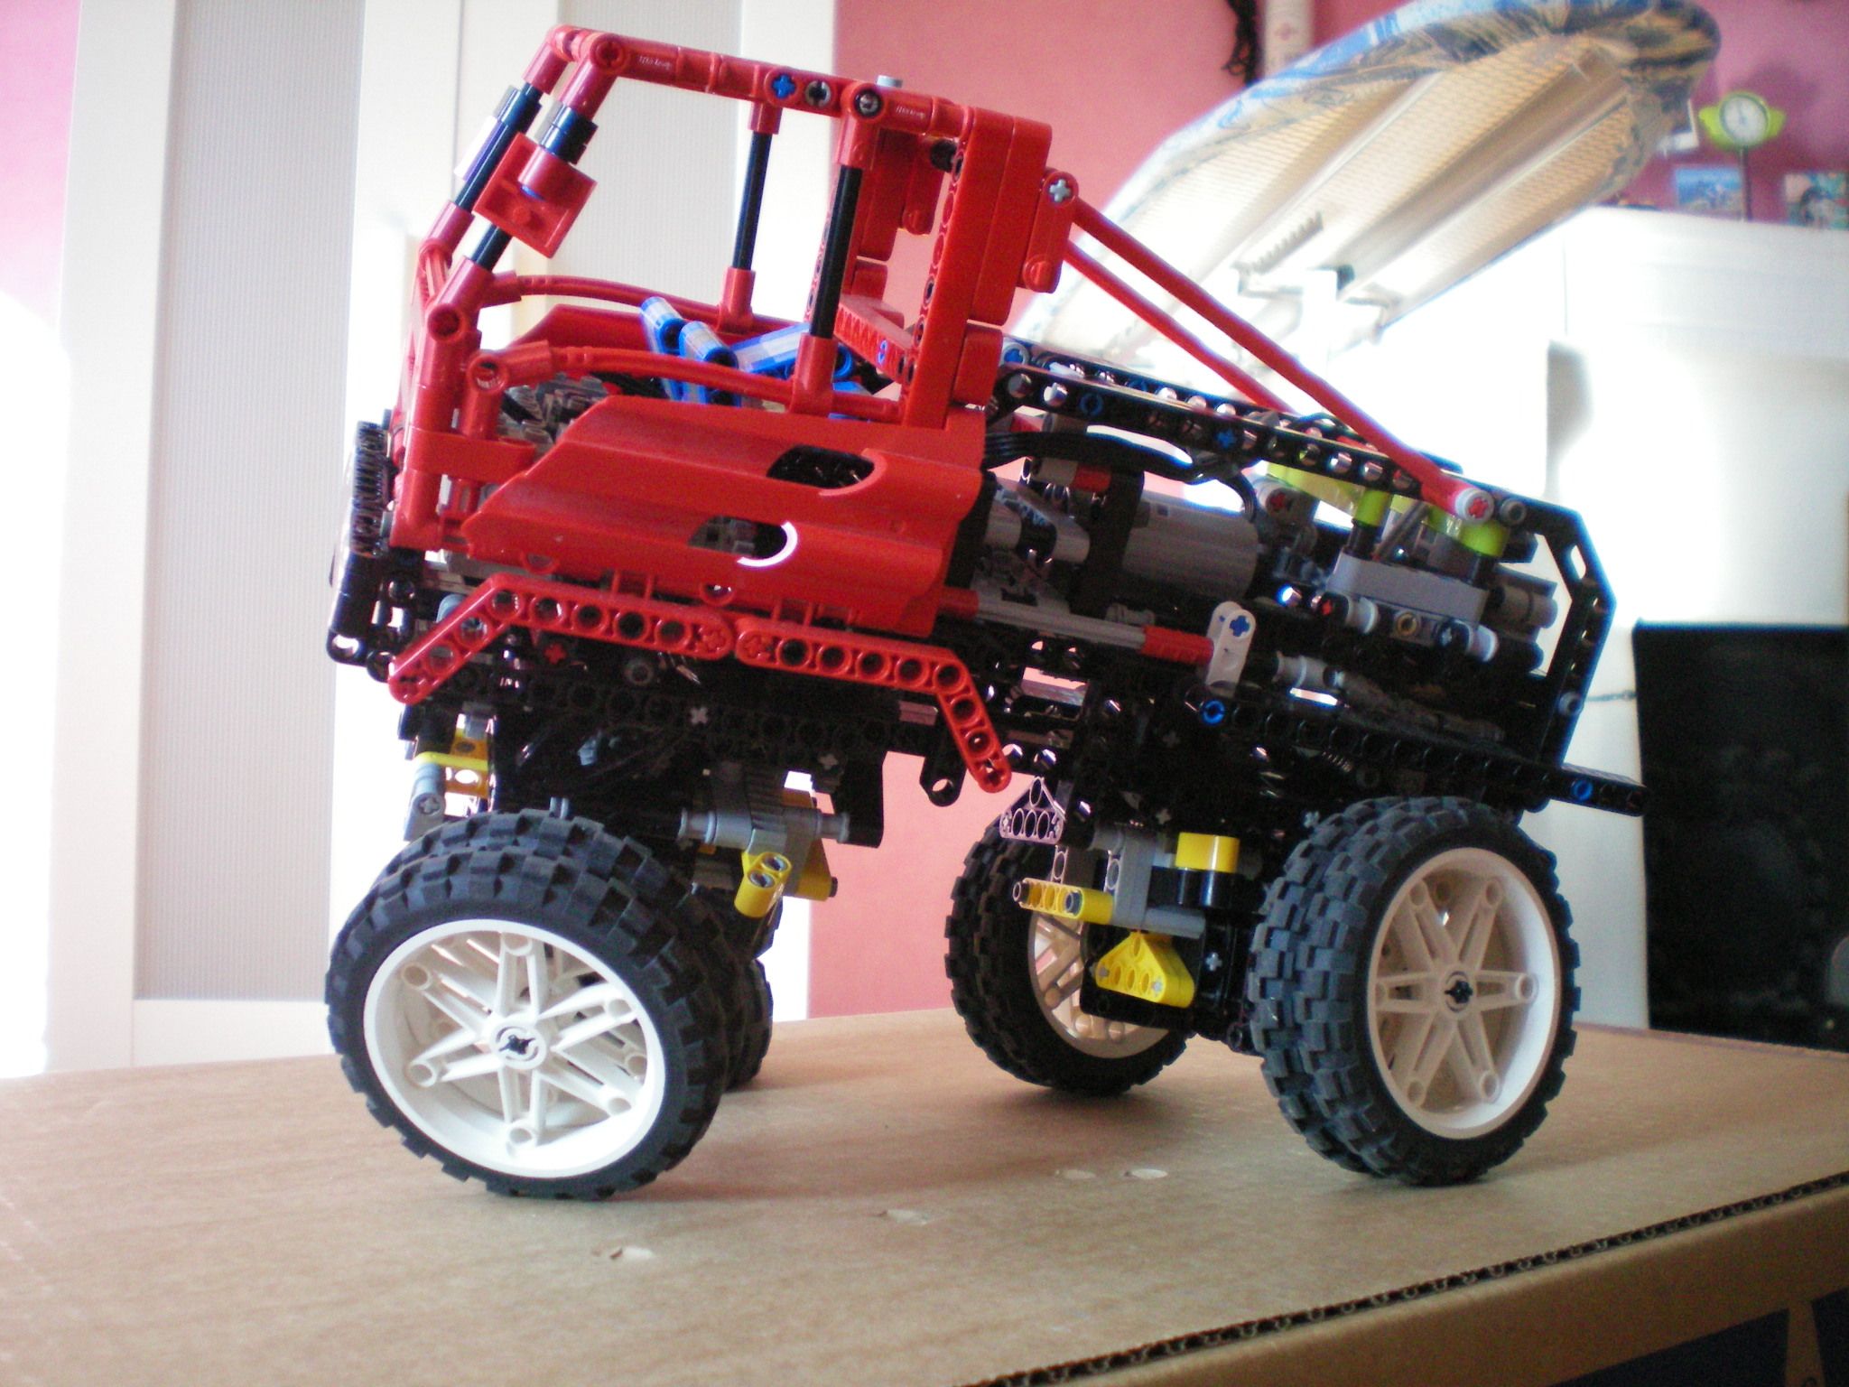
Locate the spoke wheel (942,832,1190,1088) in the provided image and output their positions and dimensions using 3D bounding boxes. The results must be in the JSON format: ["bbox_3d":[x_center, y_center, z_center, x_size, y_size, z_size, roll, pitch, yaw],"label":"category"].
[{"bbox_3d":[0.042,0.065,0.541,0.082,0.082,0.032,3,-3,-37],"label":"spoke wheel"}]

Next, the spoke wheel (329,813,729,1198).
[{"bbox_3d":[-0.078,0.064,0.409,0.082,0.082,0.032,1,26,10],"label":"spoke wheel"}]

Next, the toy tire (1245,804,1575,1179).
[{"bbox_3d":[0.107,0.064,0.443,0.082,0.082,0.032,2,-3,-35],"label":"toy tire"}]

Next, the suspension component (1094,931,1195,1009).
[{"bbox_3d":[0.055,0.067,0.502,0.008,0.017,0.040,12,-6,-19],"label":"suspension component"}]

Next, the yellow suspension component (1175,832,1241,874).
[{"bbox_3d":[0.067,0.038,0.480,0.008,0.008,0.024,12,-6,-19],"label":"yellow suspension component"}]

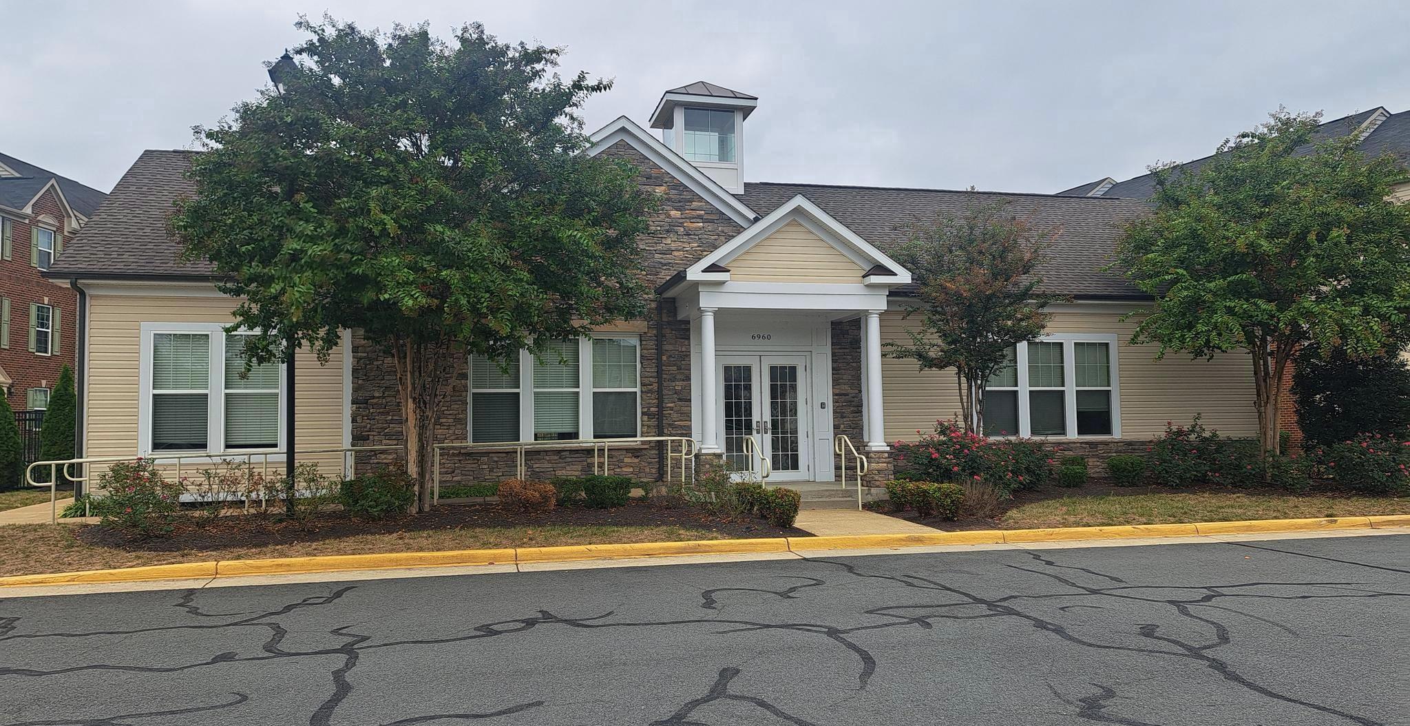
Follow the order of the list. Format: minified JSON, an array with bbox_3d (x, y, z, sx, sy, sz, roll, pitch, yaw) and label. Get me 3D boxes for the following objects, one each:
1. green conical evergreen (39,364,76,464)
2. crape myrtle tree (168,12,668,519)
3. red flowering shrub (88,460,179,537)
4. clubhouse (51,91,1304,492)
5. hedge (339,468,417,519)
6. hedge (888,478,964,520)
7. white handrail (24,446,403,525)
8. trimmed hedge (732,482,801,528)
[{"bbox_3d":[-14.821,1.493,22.600,1.050,2.900,1.050,0,-3,-14],"label":"green conical evergreen"},{"bbox_3d":[-4.351,-1.486,14.600,6.900,7.460,6.400,0,-3,-14],"label":"crape myrtle tree"},{"bbox_3d":[-7.959,1.860,13.650,1.130,1.000,1.050,0,-3,-14],"label":"red flowering shrub"},{"bbox_3d":[0.119,-2.045,21.938,23.400,9.420,11.400,0,-3,-14],"label":"clubhouse"},{"bbox_3d":[-4.877,1.915,14.550,1.100,0.720,0.950,0,-3,-14],"label":"hedge"},{"bbox_3d":[3.176,1.970,14.200,0.580,0.520,1.300,0,-4,-21],"label":"hedge"},{"bbox_3d":[-7.316,1.877,15.202,5.295,1.100,1.150,0,-3,-14],"label":"white handrail"},{"bbox_3d":[0.888,2.011,13.950,0.600,0.560,1.300,0,-4,-21],"label":"trimmed hedge"}]

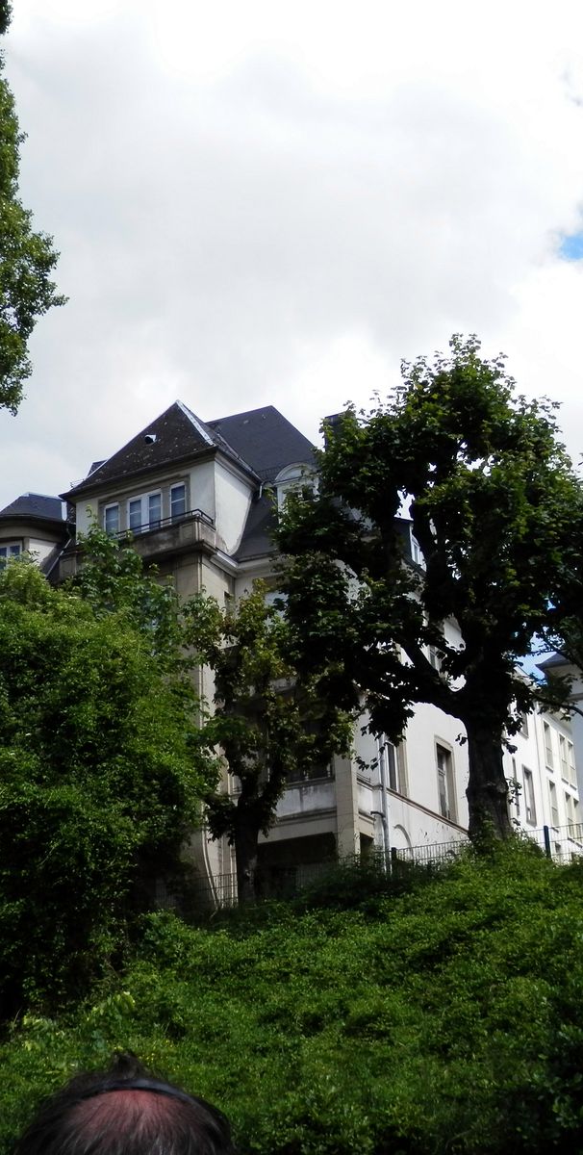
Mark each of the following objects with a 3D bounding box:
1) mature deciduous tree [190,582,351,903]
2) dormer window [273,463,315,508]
[{"bbox_3d":[-0.356,2.705,24.076,2.659,5.513,2.659,-2,-19,-1],"label":"mature deciduous tree"},{"bbox_3d":[0.465,-2.212,42.095,1.550,2.000,1.100,-14,-23,31],"label":"dormer window"}]

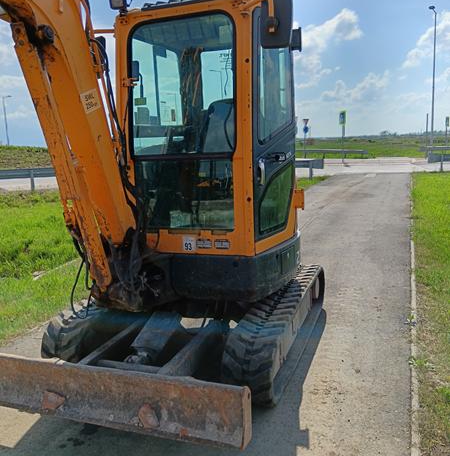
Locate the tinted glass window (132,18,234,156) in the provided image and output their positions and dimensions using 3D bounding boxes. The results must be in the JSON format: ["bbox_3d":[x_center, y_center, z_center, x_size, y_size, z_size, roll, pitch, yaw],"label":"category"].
[{"bbox_3d":[-0.281,-0.913,3.050,0.752,0.853,0.040,1,11,21],"label":"tinted glass window"}]

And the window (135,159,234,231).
[{"bbox_3d":[-0.277,-0.225,3.185,0.729,0.483,0.040,1,11,21],"label":"window"}]

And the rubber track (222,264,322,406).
[{"bbox_3d":[0.495,0.714,3.812,0.327,0.431,2.069,1,11,21],"label":"rubber track"}]

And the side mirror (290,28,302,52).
[{"bbox_3d":[0.553,-1.450,3.620,0.100,0.180,0.070,1,11,21],"label":"side mirror"}]

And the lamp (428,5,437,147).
[{"bbox_3d":[14.738,-10.302,33.464,0.350,10.296,1.200,7,14,42],"label":"lamp"}]

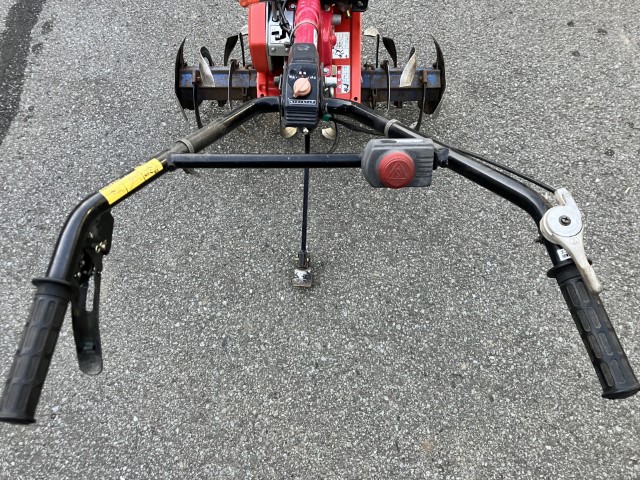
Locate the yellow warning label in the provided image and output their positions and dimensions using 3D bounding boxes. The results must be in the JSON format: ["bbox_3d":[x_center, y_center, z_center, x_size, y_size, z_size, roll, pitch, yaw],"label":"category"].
[{"bbox_3d":[-0.224,-0.072,0.620,0.019,0.006,0.092,45,43,-5],"label":"yellow warning label"}]

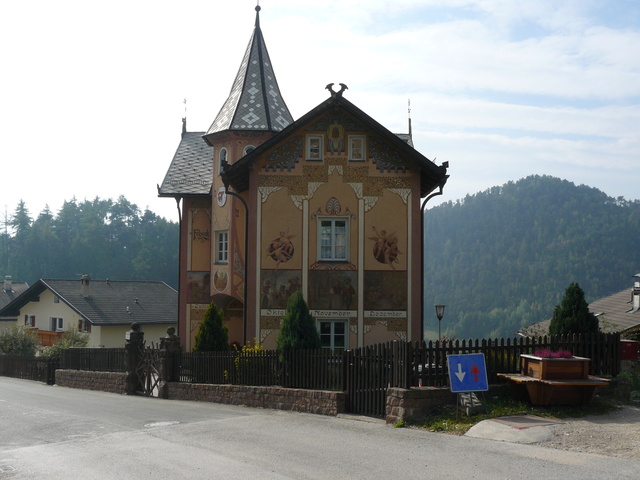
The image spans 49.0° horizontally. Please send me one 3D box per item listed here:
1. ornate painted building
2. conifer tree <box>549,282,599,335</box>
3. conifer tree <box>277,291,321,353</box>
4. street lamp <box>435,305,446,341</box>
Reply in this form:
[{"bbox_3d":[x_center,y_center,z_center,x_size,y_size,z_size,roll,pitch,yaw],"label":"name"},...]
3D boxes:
[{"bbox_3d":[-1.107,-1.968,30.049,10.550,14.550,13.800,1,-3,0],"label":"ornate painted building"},{"bbox_3d":[5.151,2.014,14.215,1.040,2.304,1.040,1,-3,0],"label":"conifer tree"},{"bbox_3d":[-0.434,2.069,13.808,0.920,2.149,0.920,1,-3,0],"label":"conifer tree"},{"bbox_3d":[4.259,3.889,24.828,0.340,3.187,0.340,1,-3,0],"label":"street lamp"}]

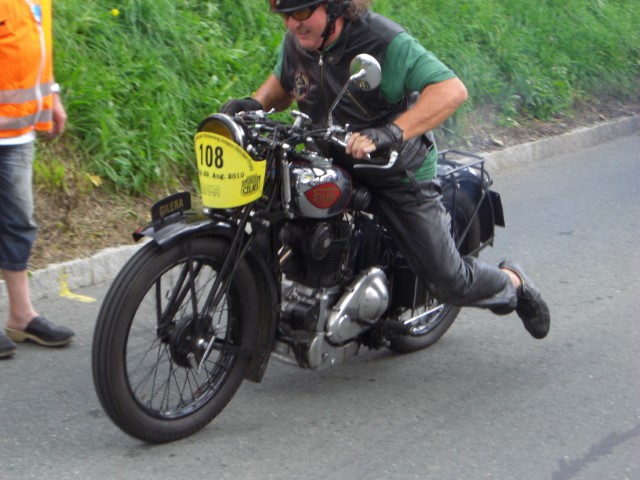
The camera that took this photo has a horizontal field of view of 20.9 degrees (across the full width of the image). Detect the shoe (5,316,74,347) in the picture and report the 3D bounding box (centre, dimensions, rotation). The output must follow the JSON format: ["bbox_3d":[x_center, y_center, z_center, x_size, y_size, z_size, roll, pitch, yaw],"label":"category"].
[{"bbox_3d":[-1.078,0.345,6.681,0.270,0.100,0.098,4,11,20],"label":"shoe"}]

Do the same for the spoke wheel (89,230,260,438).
[{"bbox_3d":[-0.431,0.294,5.303,0.105,0.670,0.670,15,17,39],"label":"spoke wheel"}]

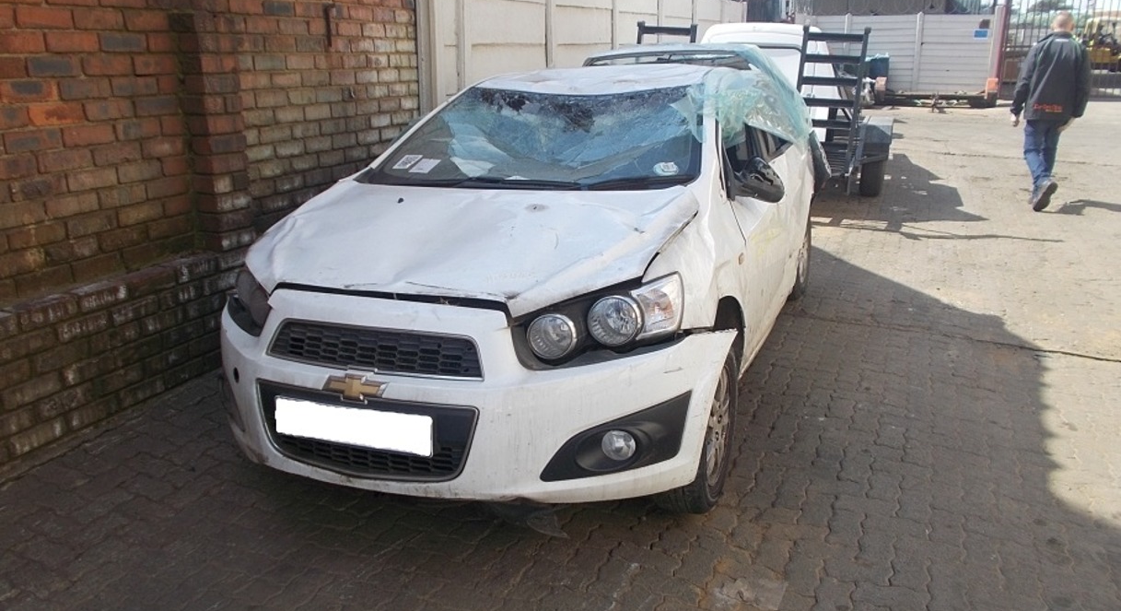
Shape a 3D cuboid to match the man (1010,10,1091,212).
[{"bbox_3d":[4.571,-1.817,7.896,0.620,1.770,0.560,8,19,25],"label":"man"}]

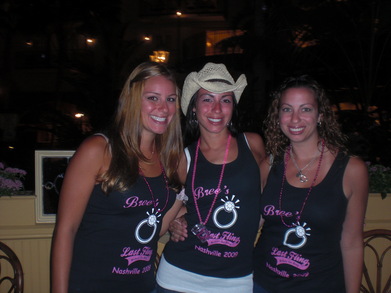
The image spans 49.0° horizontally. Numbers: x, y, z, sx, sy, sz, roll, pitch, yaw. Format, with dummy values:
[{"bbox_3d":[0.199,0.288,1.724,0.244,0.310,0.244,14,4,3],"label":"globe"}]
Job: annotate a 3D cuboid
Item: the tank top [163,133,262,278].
[{"bbox_3d":[0.060,0.210,1.530,0.340,0.510,0.240,2,3,-13],"label":"tank top"}]

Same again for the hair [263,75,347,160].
[{"bbox_3d":[0.386,-0.102,1.520,0.280,0.300,0.250,-1,3,9],"label":"hair"}]

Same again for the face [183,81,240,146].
[{"bbox_3d":[0.052,-0.115,1.500,0.170,0.225,0.190,1,3,-10],"label":"face"}]

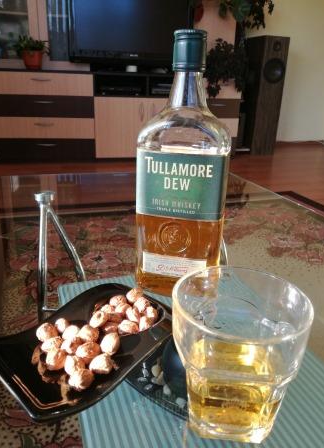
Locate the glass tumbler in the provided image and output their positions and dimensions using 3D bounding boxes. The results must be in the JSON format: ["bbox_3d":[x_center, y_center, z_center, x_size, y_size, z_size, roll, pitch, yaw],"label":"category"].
[{"bbox_3d":[0.049,0.090,0.243,0.086,0.091,0.086,2,22,0],"label":"glass tumbler"}]

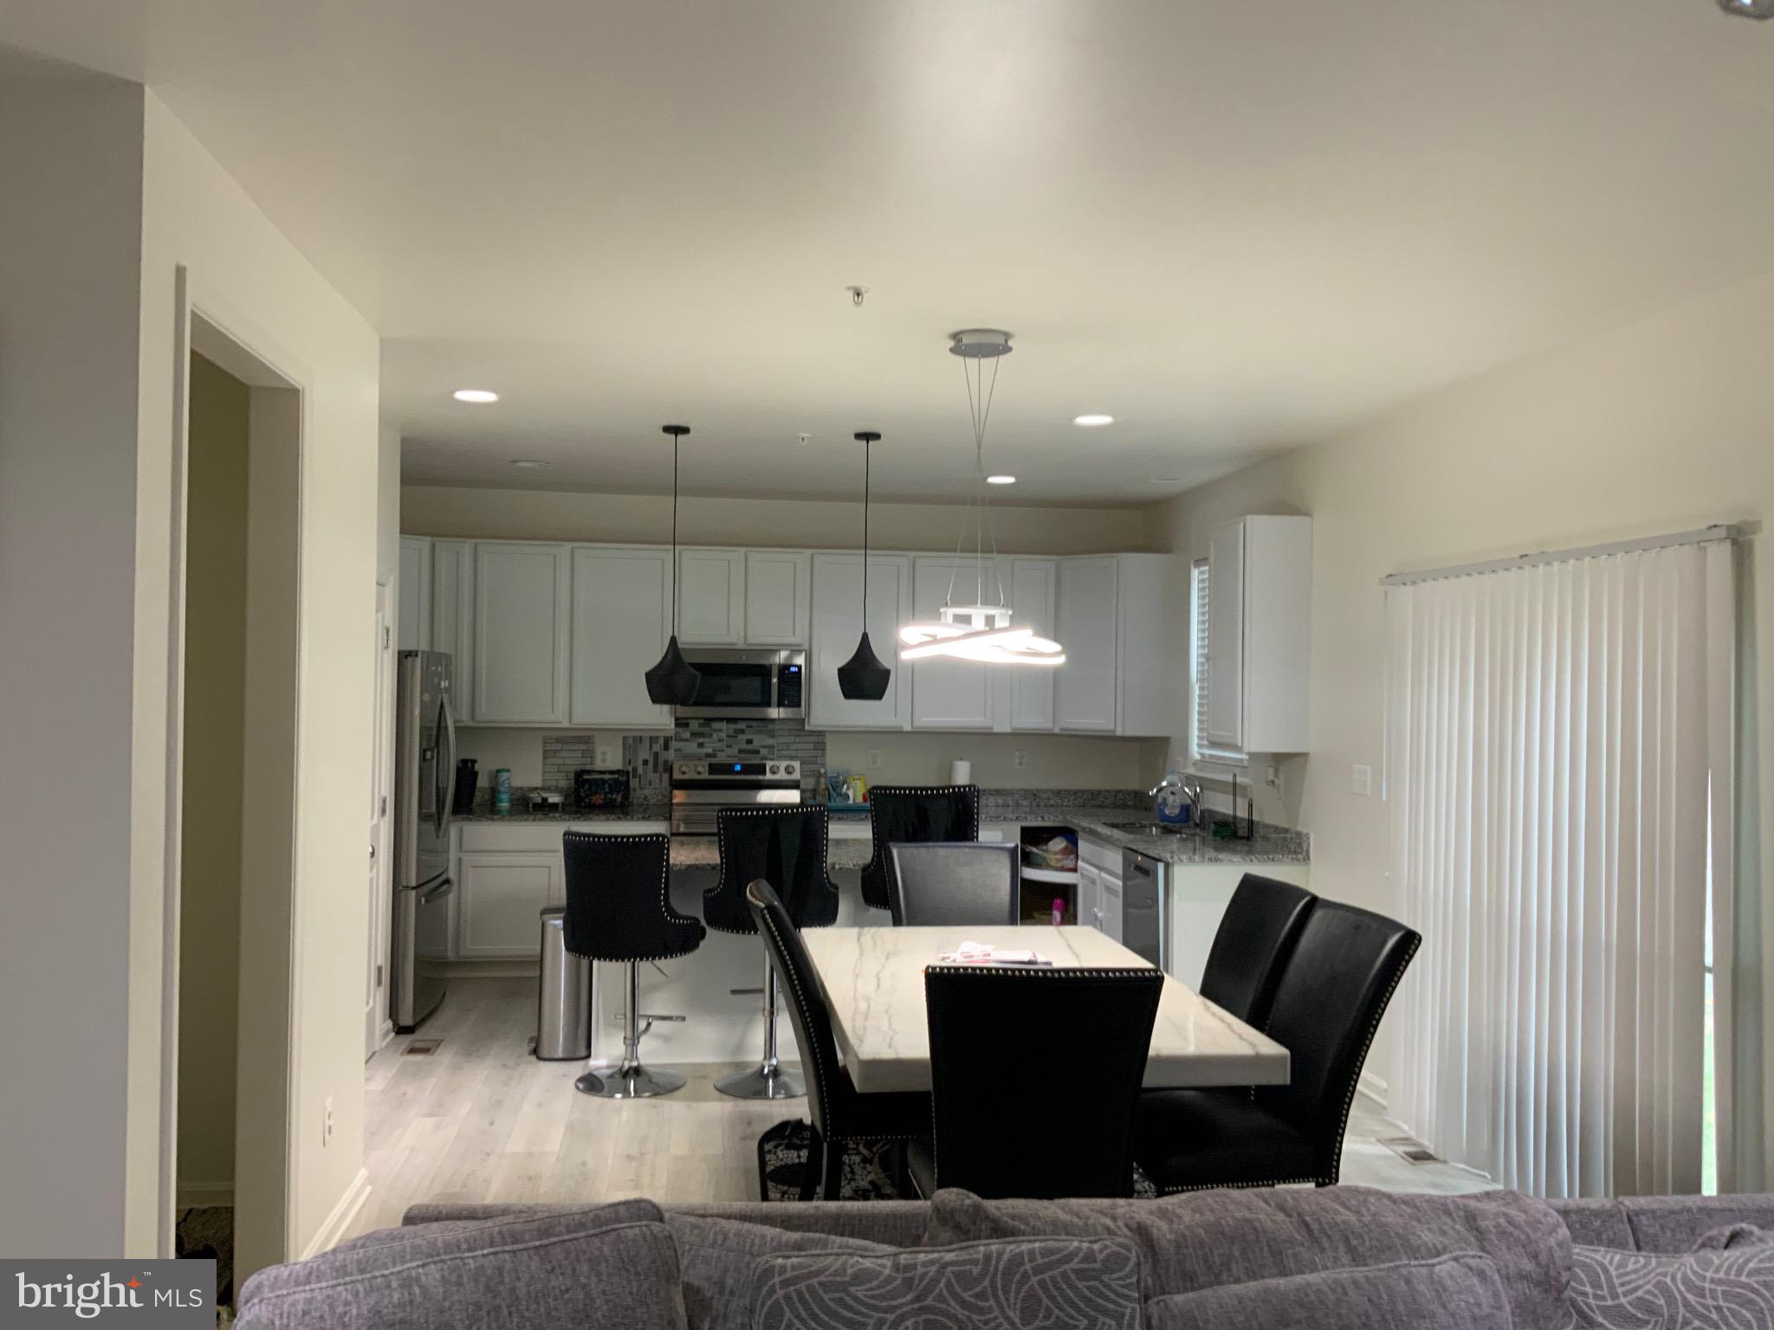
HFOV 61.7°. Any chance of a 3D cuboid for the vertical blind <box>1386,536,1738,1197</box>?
[{"bbox_3d":[2.125,0.723,4.872,0.100,2.090,1.880,1,-1,-8],"label":"vertical blind"}]

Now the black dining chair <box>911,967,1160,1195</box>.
[{"bbox_3d":[0.313,1.186,3.523,0.510,1.055,0.650,1,-1,-3],"label":"black dining chair"}]

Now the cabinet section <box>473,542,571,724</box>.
[{"bbox_3d":[-2.099,-0.174,8.608,0.539,1.066,0.325,1,0,-8],"label":"cabinet section"}]

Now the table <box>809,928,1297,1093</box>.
[{"bbox_3d":[0.348,1.371,4.706,1.115,0.760,1.950,1,-1,-8],"label":"table"}]

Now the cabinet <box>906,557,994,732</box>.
[{"bbox_3d":[0.376,-0.130,8.971,0.521,1.066,0.330,1,-1,-7],"label":"cabinet"}]

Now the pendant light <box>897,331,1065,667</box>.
[{"bbox_3d":[0.307,-0.518,4.681,0.540,1.049,0.520,1,-1,-7],"label":"pendant light"}]

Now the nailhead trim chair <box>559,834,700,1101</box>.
[{"bbox_3d":[-1.040,1.201,6.133,0.540,1.050,0.520,1,-1,11],"label":"nailhead trim chair"}]

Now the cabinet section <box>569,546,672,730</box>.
[{"bbox_3d":[-1.543,-0.165,8.688,0.585,1.066,0.325,1,0,-8],"label":"cabinet section"}]

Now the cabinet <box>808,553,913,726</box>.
[{"bbox_3d":[-0.185,-0.138,8.898,0.610,1.066,0.330,1,-1,-7],"label":"cabinet"}]

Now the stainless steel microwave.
[{"bbox_3d":[-0.869,0.111,8.764,0.760,0.430,0.400,1,-1,-8],"label":"stainless steel microwave"}]

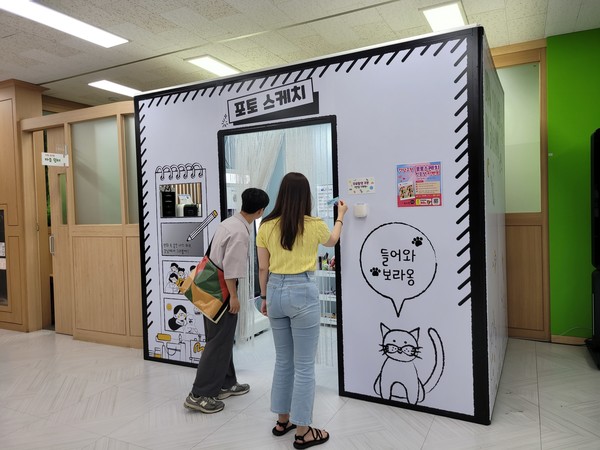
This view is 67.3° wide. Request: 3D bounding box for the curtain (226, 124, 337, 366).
[{"bbox_3d":[-0.171,0.161,3.616,0.970,1.830,0.100,-1,2,28],"label":"curtain"}]

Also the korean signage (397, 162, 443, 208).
[{"bbox_3d":[0.787,-0.266,2.988,0.292,0.293,0.010,-1,2,28],"label":"korean signage"}]

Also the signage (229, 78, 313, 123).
[{"bbox_3d":[-0.235,-0.955,3.506,0.785,0.210,0.020,-3,1,28],"label":"signage"}]

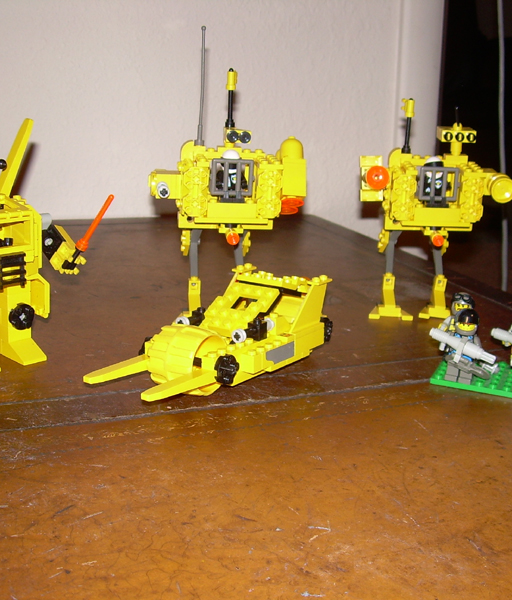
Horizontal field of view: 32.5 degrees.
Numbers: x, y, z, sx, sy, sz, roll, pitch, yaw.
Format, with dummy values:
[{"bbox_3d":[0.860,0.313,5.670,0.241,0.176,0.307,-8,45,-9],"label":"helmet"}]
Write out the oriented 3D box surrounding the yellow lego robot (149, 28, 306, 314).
[{"bbox_3d":[-0.018,-0.076,0.586,0.104,0.201,0.090,1,17,-4],"label":"yellow lego robot"}]

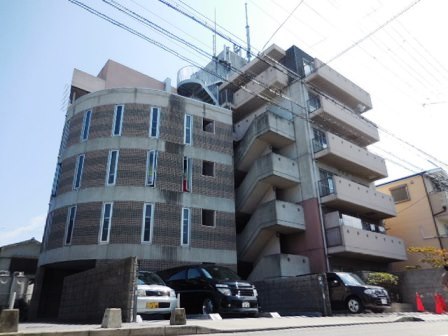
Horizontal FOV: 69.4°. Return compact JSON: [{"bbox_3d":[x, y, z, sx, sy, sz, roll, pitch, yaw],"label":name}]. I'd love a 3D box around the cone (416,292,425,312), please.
[{"bbox_3d":[7.766,5.383,12.912,0.370,0.700,0.370,16,-29,-35],"label":"cone"}]

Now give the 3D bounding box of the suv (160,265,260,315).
[{"bbox_3d":[-0.705,5.120,13.392,1.810,1.920,4.800,16,-29,-35],"label":"suv"}]

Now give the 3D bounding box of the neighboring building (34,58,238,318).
[{"bbox_3d":[-5.941,1.182,21.527,10.000,15.800,9.600,12,-27,-27],"label":"neighboring building"}]

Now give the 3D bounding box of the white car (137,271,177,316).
[{"bbox_3d":[-2.986,4.262,10.802,1.475,1.500,3.400,16,-29,-35],"label":"white car"}]

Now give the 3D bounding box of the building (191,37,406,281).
[{"bbox_3d":[4.260,0.736,23.673,9.600,18.000,10.600,16,-29,-35],"label":"building"}]

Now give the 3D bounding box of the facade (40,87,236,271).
[{"bbox_3d":[-4.922,0.846,19.792,9.800,10.000,5.800,12,-27,-27],"label":"facade"}]

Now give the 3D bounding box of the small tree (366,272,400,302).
[{"bbox_3d":[7.299,5.638,15.006,1.350,1.450,1.250,16,-29,-35],"label":"small tree"}]

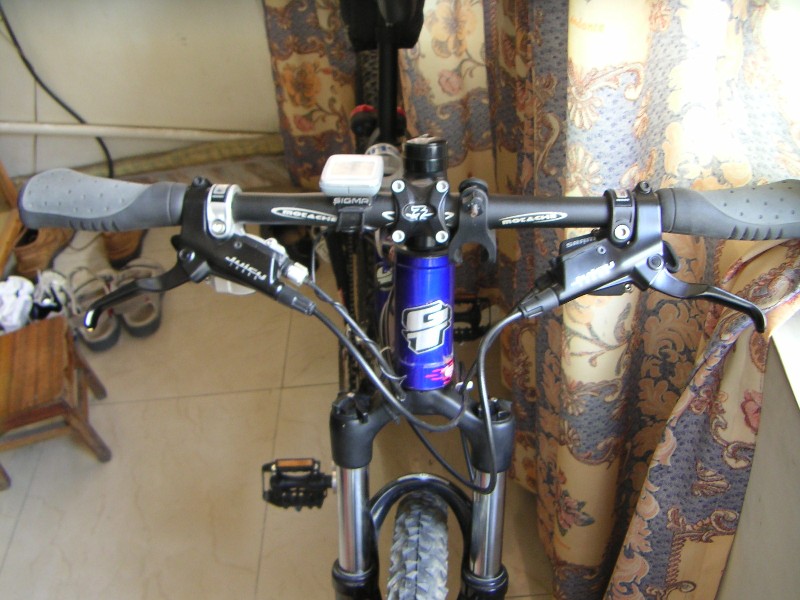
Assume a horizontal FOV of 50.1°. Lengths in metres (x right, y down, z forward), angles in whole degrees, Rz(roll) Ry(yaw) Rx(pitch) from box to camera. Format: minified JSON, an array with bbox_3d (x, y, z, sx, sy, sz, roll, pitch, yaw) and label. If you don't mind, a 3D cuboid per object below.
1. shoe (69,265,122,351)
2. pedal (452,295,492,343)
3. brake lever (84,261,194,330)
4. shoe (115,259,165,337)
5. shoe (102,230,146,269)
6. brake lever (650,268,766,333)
[{"bbox_3d":[-0.734,-0.003,2.027,0.105,0.095,0.270,-17,43,-7],"label":"shoe"},{"bbox_3d":[0.110,0.033,1.500,0.100,0.032,0.082,-1,51,-4],"label":"pedal"},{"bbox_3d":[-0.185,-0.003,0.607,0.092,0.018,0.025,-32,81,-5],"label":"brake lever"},{"bbox_3d":[-0.630,-0.035,2.040,0.105,0.095,0.265,-15,43,-4],"label":"shoe"},{"bbox_3d":[-0.723,-0.220,2.245,0.105,0.110,0.285,-5,43,6],"label":"shoe"},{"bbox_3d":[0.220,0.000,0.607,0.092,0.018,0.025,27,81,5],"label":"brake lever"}]

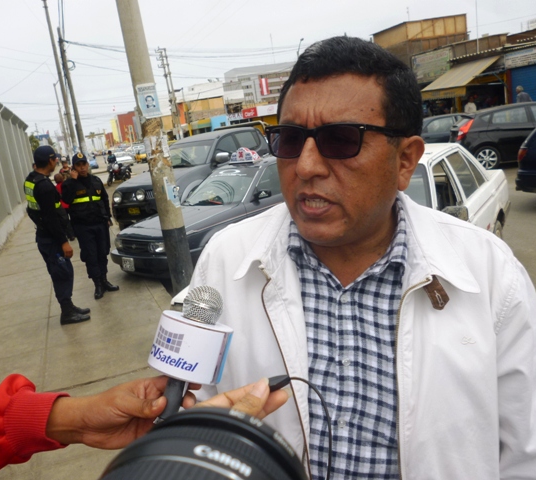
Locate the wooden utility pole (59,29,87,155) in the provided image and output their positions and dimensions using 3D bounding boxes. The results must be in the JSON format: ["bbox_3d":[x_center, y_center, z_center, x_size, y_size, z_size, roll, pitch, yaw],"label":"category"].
[{"bbox_3d":[-9.818,-6.610,26.817,0.320,8.270,0.320,-13,12,-23],"label":"wooden utility pole"}]

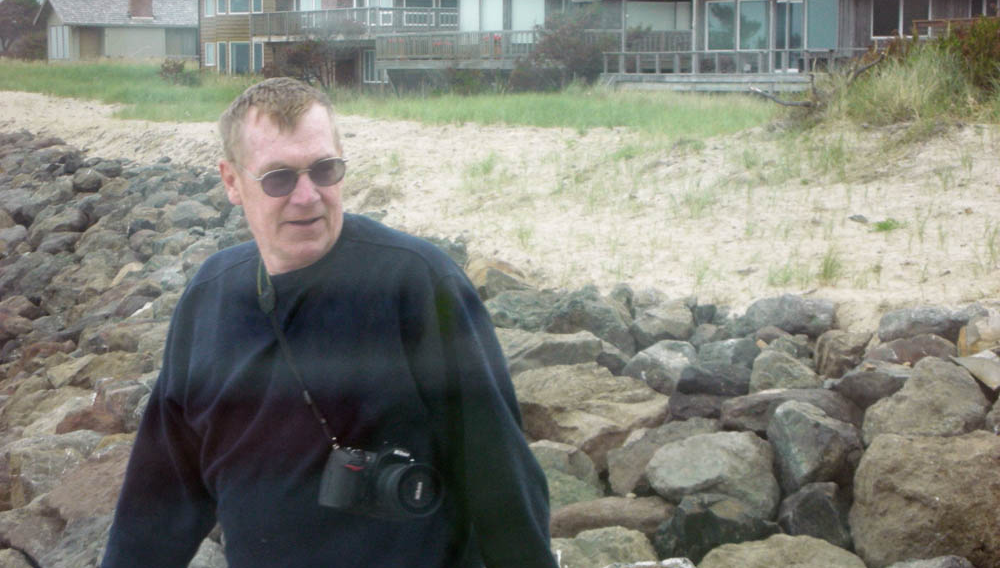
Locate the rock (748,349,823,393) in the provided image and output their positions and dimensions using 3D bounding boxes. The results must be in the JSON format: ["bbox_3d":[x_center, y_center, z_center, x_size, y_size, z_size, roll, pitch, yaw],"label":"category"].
[{"bbox_3d":[1.553,0.487,16.500,0.410,0.260,0.360,0,4,0],"label":"rock"}]

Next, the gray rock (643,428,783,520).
[{"bbox_3d":[0.880,0.785,12.500,0.550,0.350,0.450,0,4,0],"label":"gray rock"}]

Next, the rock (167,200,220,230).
[{"bbox_3d":[-3.233,-0.733,32.000,0.570,0.330,0.460,0,4,0],"label":"rock"}]

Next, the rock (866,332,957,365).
[{"bbox_3d":[2.252,0.364,16.600,0.490,0.210,0.400,0,4,0],"label":"rock"}]

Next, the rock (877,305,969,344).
[{"bbox_3d":[2.229,0.214,16.000,0.490,0.230,0.380,0,4,0],"label":"rock"}]

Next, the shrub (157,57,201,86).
[{"bbox_3d":[-10.460,-6.936,99.000,1.400,0.950,1.300,0,5,0],"label":"shrub"}]

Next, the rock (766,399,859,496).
[{"bbox_3d":[1.327,0.690,12.800,0.400,0.380,0.380,0,4,0],"label":"rock"}]

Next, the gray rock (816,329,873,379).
[{"bbox_3d":[1.744,0.368,15.400,0.310,0.260,0.280,0,5,0],"label":"gray rock"}]

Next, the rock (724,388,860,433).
[{"bbox_3d":[1.355,0.597,14.100,0.660,0.260,0.420,0,4,0],"label":"rock"}]

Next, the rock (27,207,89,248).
[{"bbox_3d":[-4.075,-0.531,28.000,0.590,0.380,0.500,0,4,0],"label":"rock"}]

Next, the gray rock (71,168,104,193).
[{"bbox_3d":[-5.440,-1.365,40.000,0.450,0.330,0.400,0,4,0],"label":"gray rock"}]

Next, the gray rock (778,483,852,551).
[{"bbox_3d":[1.130,0.846,10.900,0.290,0.270,0.290,0,5,0],"label":"gray rock"}]

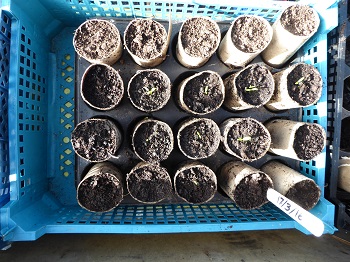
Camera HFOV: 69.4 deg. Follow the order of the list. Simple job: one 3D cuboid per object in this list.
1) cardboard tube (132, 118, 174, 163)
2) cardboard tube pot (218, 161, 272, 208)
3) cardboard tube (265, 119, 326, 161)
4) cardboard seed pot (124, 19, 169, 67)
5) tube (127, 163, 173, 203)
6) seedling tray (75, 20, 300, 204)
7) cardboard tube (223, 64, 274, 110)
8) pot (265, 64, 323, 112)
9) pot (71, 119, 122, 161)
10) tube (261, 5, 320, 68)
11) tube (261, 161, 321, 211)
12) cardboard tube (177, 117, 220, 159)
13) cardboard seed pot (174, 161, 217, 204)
[{"bbox_3d":[-0.030,0.008,0.308,0.044,0.097,0.044,0,93,-9],"label":"cardboard tube"},{"bbox_3d":[0.082,0.064,0.331,0.045,0.098,0.045,0,94,-6],"label":"cardboard tube pot"},{"bbox_3d":[0.135,0.007,0.319,0.044,0.097,0.044,-1,96,-12],"label":"cardboard tube"},{"bbox_3d":[-0.033,-0.099,0.311,0.045,0.098,0.045,0,95,-4],"label":"cardboard seed pot"},{"bbox_3d":[-0.031,0.059,0.310,0.044,0.097,0.044,0,86,-6],"label":"tube"},{"bbox_3d":[0.021,-0.021,0.334,0.281,0.050,0.228,0,91,-4],"label":"seedling tray"},{"bbox_3d":[0.079,-0.046,0.314,0.044,0.097,0.044,0,89,-7],"label":"cardboard tube"},{"bbox_3d":[0.134,-0.047,0.319,0.044,0.097,0.044,0,87,-7],"label":"pot"},{"bbox_3d":[-0.086,0.008,0.304,0.044,0.097,0.044,0,93,-5],"label":"pot"},{"bbox_3d":[0.136,-0.110,0.327,0.045,0.098,0.045,1,76,-4],"label":"tube"},{"bbox_3d":[0.139,0.065,0.336,0.045,0.098,0.045,0,102,-9],"label":"tube"},{"bbox_3d":[0.023,0.007,0.312,0.044,0.097,0.044,0,92,-2],"label":"cardboard tube"},{"bbox_3d":[0.020,0.060,0.324,0.045,0.098,0.045,0,88,-5],"label":"cardboard seed pot"}]

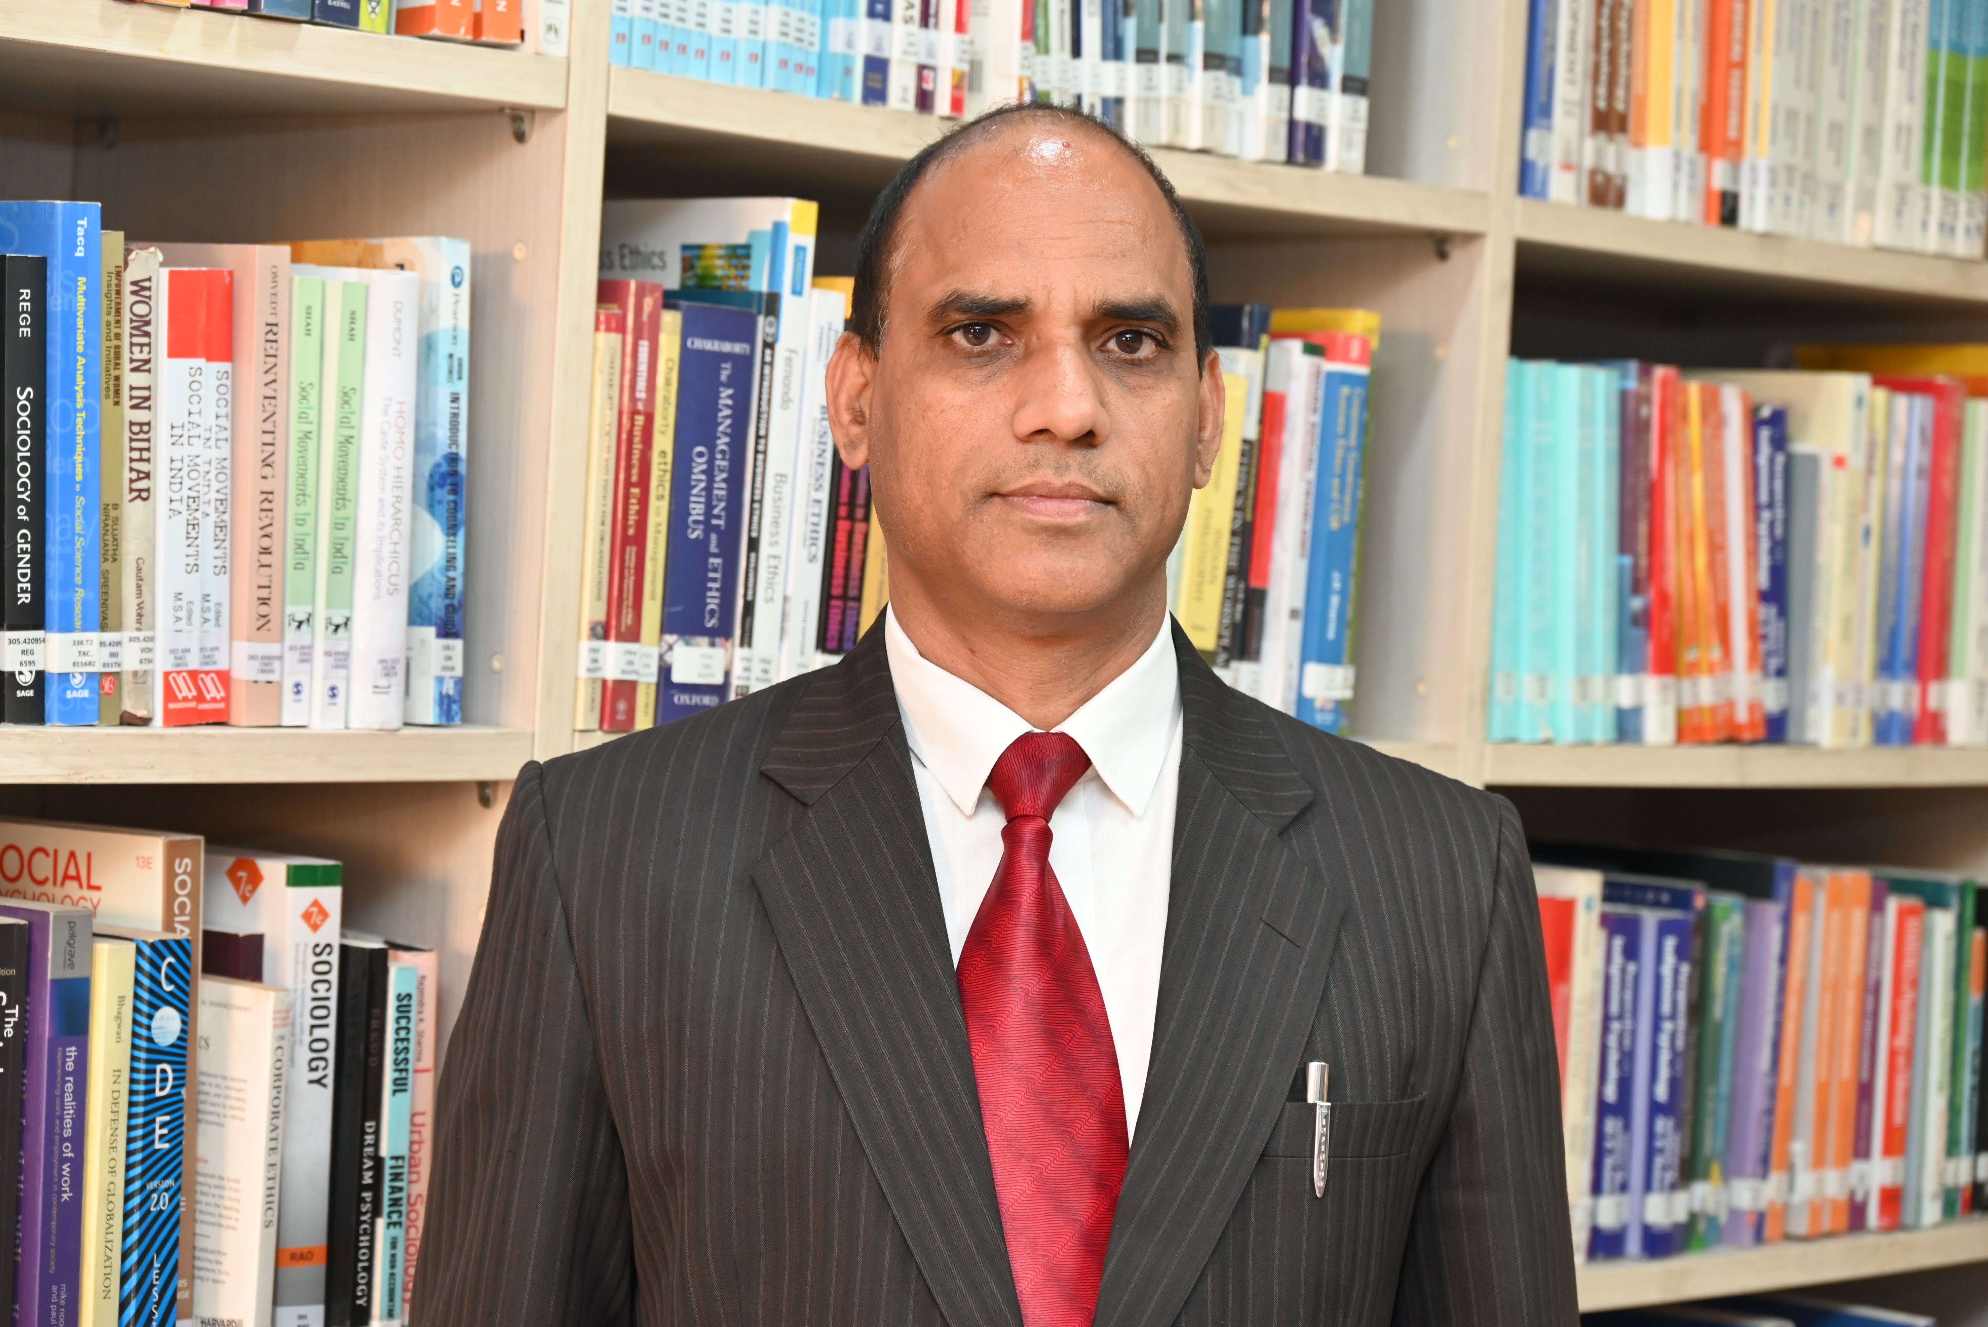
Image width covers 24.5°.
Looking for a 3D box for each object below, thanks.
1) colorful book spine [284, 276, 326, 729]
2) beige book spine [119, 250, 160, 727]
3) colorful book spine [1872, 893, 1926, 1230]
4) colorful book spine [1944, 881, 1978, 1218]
[{"bbox_3d":[-0.383,-0.082,2.254,0.015,0.216,0.140,2,2,-44],"label":"colorful book spine"},{"bbox_3d":[-0.443,-0.084,2.156,0.017,0.218,0.145,-2,5,-45],"label":"beige book spine"},{"bbox_3d":[0.564,0.269,3.175,0.028,0.224,0.150,2,2,-45],"label":"colorful book spine"},{"bbox_3d":[0.619,0.265,3.246,0.015,0.234,0.155,1,3,-45],"label":"colorful book spine"}]

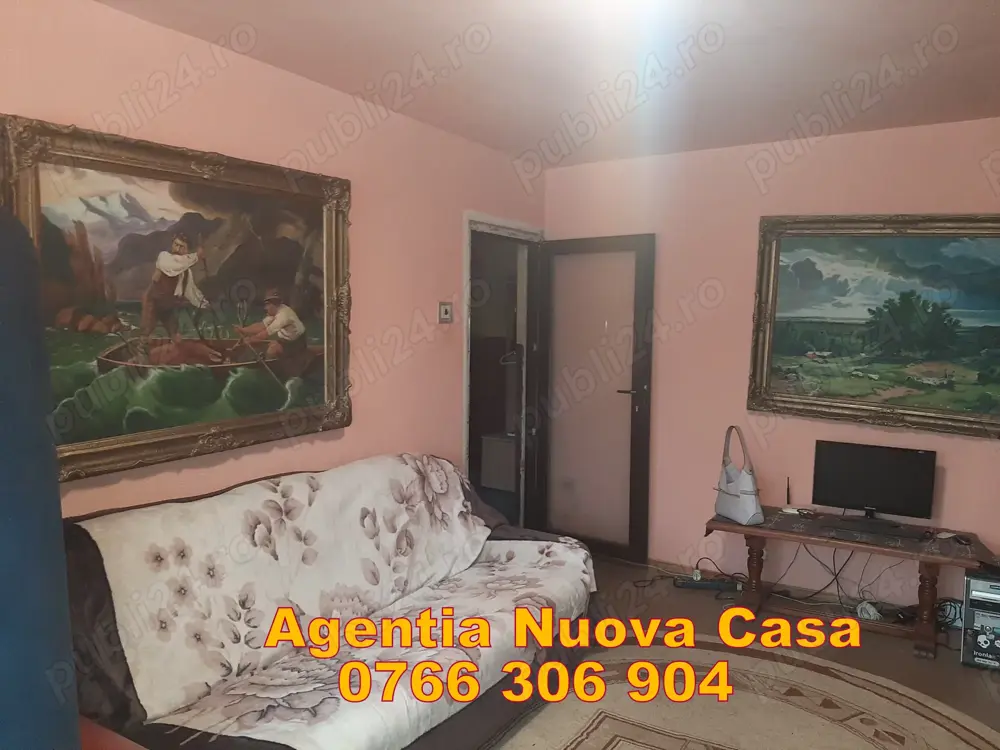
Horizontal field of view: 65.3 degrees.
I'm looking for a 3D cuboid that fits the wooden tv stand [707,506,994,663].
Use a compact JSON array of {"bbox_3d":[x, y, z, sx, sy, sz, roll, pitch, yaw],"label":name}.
[{"bbox_3d":[1.729,1.027,3.953,1.220,0.500,0.585,3,4,32],"label":"wooden tv stand"}]

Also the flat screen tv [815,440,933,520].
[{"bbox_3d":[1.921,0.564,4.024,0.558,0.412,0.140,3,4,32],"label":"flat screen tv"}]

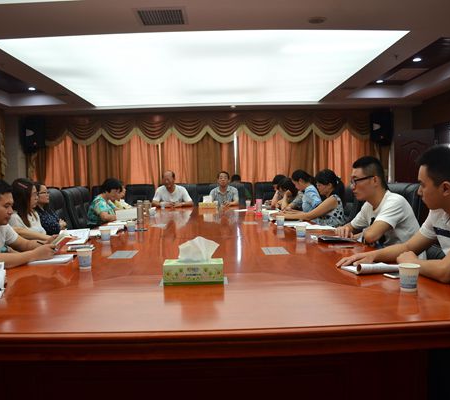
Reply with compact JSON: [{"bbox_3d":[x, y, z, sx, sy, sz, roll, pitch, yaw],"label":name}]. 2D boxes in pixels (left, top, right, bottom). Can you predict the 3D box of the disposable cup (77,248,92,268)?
[{"bbox_3d":[-0.625,0.266,2.000,0.072,0.083,0.072,-1,2,-1],"label":"disposable cup"}]

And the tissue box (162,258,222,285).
[{"bbox_3d":[-0.116,0.272,1.693,0.219,0.075,0.108,-1,2,-1],"label":"tissue box"}]

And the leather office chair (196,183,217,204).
[{"bbox_3d":[-0.363,0.243,8.600,0.610,1.090,0.660,-1,3,-1],"label":"leather office chair"}]

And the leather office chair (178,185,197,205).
[{"bbox_3d":[-0.734,0.326,6.950,0.620,1.090,0.660,-1,3,-1],"label":"leather office chair"}]

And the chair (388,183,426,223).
[{"bbox_3d":[1.028,0.432,3.123,0.700,1.080,0.650,-1,2,-1],"label":"chair"}]

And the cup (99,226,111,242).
[{"bbox_3d":[-0.812,0.236,3.058,0.073,0.086,0.073,-1,2,-1],"label":"cup"}]

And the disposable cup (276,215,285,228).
[{"bbox_3d":[0.456,0.186,3.680,0.074,0.088,0.074,-1,3,0],"label":"disposable cup"}]

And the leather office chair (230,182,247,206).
[{"bbox_3d":[0.039,0.308,6.950,0.620,1.090,0.660,-1,3,-1],"label":"leather office chair"}]

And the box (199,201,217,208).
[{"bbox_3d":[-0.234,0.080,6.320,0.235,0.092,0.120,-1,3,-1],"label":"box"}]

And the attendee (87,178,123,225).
[{"bbox_3d":[-1.188,0.364,4.846,0.680,1.200,0.500,-1,2,6],"label":"attendee"}]

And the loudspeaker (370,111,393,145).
[{"bbox_3d":[2.900,-1.337,8.300,0.400,0.640,0.380,-1,8,13],"label":"loudspeaker"}]

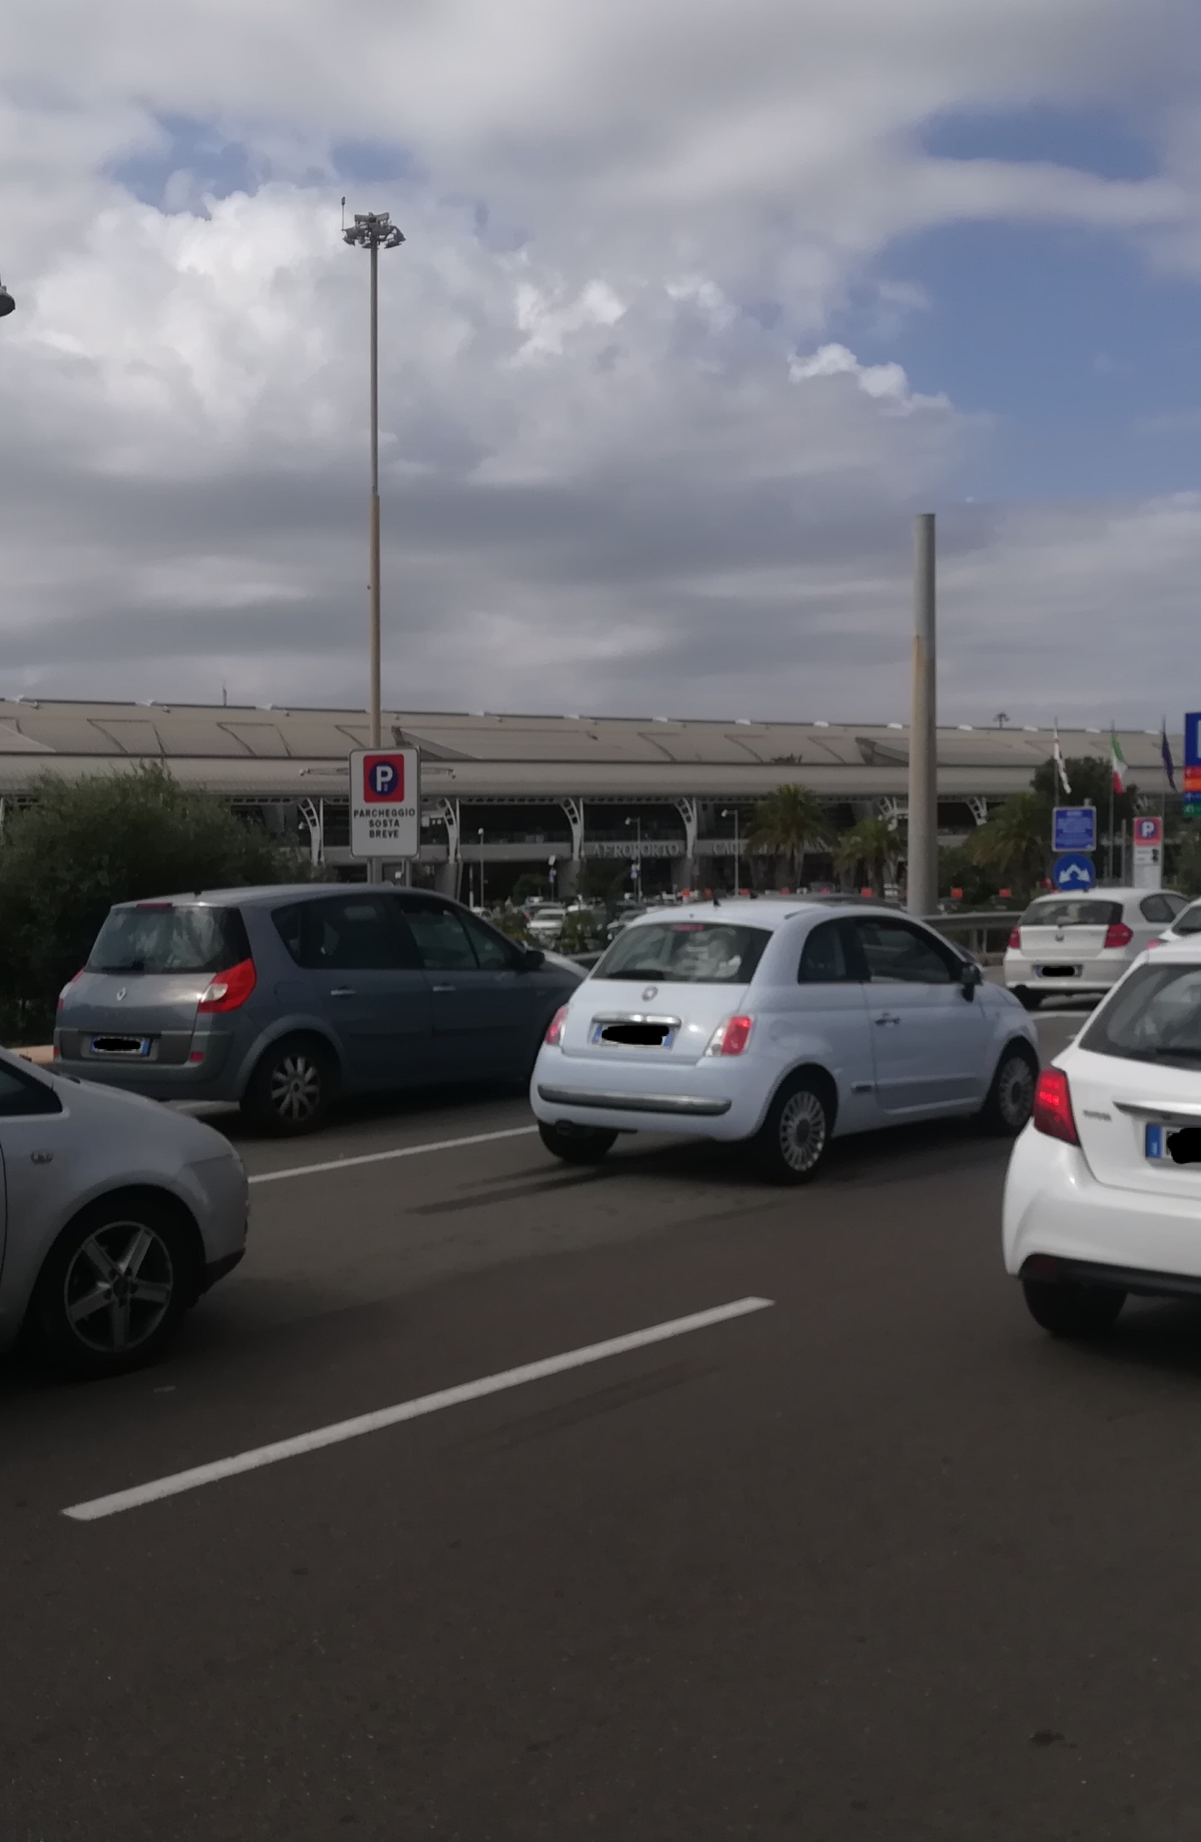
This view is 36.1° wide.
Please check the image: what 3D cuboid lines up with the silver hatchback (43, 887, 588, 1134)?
[{"bbox_3d":[-1.756,0.491,13.054,1.830,1.620,4.259,1,3,36],"label":"silver hatchback"}]

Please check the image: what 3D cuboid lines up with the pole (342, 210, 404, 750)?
[{"bbox_3d":[-8.133,-12.282,65.536,2.100,25.337,2.100,0,2,0],"label":"pole"}]

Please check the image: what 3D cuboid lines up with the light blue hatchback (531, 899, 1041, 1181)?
[{"bbox_3d":[1.259,0.598,10.949,1.647,1.488,3.546,1,3,40],"label":"light blue hatchback"}]

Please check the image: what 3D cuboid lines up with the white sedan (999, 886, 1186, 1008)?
[{"bbox_3d":[6.329,0.275,21.400,1.771,1.420,4.239,1,3,42],"label":"white sedan"}]

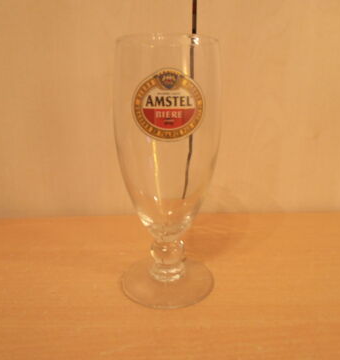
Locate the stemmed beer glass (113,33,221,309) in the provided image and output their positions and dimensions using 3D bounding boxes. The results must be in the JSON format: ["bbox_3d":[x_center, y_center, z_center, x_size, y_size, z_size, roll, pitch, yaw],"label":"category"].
[{"bbox_3d":[-0.001,-0.005,0.231,0.071,0.170,0.071,0,15,0],"label":"stemmed beer glass"}]

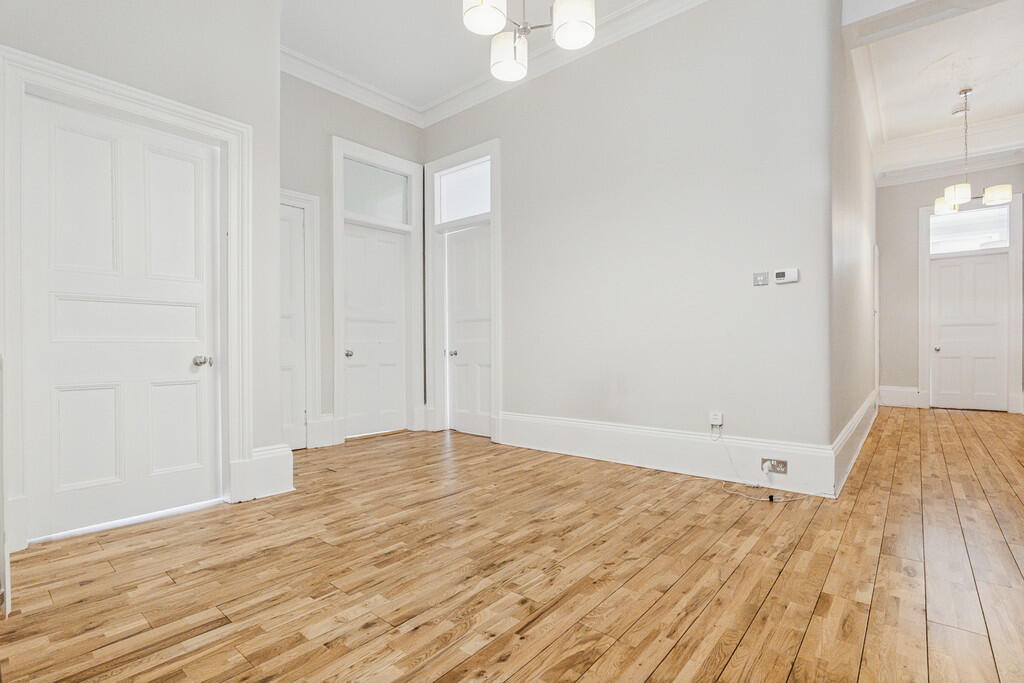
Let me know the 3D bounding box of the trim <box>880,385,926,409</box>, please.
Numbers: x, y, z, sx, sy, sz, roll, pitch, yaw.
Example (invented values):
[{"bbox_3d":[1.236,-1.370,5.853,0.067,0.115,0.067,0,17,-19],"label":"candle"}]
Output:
[{"bbox_3d":[5.893,0.825,6.863,0.540,0.305,0.045,0,0,37],"label":"trim"}]

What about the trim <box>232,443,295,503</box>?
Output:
[{"bbox_3d":[-1.587,0.827,2.889,0.050,0.315,0.369,0,0,42],"label":"trim"}]

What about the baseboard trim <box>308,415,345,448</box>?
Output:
[{"bbox_3d":[-1.777,0.843,4.330,0.045,0.300,0.362,0,0,44],"label":"baseboard trim"}]

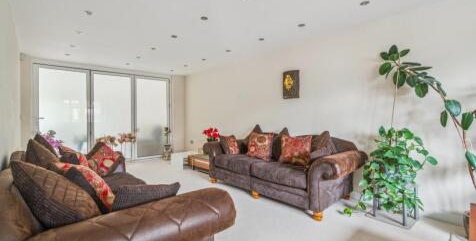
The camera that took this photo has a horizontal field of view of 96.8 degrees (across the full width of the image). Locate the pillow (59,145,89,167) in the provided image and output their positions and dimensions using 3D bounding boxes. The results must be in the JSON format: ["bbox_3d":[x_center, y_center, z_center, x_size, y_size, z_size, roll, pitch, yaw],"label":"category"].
[{"bbox_3d":[-1.338,0.416,1.860,0.160,0.430,0.440,-40,24,-30],"label":"pillow"}]

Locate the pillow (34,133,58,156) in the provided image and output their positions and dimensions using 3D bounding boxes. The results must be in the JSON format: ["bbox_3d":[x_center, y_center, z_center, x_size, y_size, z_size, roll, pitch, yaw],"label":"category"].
[{"bbox_3d":[-1.563,0.341,1.826,0.460,0.460,0.180,1,31,46],"label":"pillow"}]

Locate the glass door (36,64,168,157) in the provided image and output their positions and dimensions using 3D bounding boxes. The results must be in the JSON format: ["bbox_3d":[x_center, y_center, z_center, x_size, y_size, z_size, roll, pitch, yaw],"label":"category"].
[{"bbox_3d":[-2.922,-0.046,5.027,2.758,2.158,0.090,-1,1,-44],"label":"glass door"}]

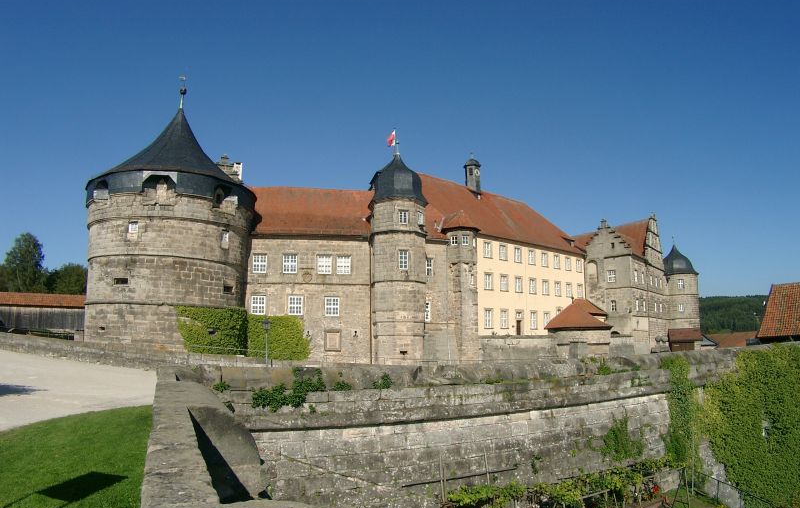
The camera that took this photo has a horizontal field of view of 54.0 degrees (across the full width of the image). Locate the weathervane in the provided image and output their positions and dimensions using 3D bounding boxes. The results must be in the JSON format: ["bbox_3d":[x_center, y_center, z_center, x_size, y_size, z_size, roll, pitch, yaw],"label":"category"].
[{"bbox_3d":[-19.040,-14.270,69.000,0.800,3.000,0.500,0,-5,0],"label":"weathervane"}]

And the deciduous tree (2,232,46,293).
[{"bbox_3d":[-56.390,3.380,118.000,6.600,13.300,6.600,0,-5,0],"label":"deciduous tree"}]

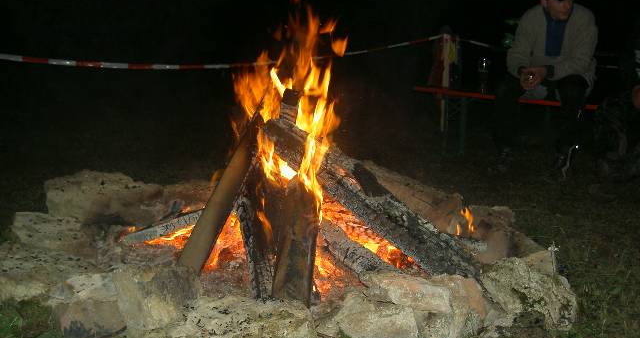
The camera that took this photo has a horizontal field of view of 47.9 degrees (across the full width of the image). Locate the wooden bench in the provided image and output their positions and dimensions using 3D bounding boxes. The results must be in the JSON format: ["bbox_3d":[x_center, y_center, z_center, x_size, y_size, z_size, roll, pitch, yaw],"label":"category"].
[{"bbox_3d":[1.315,-0.281,5.146,0.270,0.480,1.680,-6,12,-35],"label":"wooden bench"}]

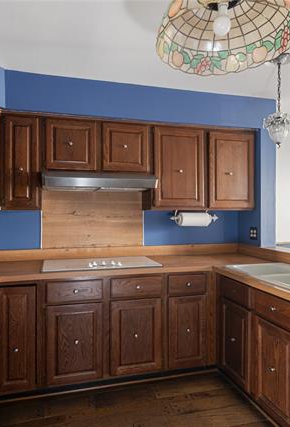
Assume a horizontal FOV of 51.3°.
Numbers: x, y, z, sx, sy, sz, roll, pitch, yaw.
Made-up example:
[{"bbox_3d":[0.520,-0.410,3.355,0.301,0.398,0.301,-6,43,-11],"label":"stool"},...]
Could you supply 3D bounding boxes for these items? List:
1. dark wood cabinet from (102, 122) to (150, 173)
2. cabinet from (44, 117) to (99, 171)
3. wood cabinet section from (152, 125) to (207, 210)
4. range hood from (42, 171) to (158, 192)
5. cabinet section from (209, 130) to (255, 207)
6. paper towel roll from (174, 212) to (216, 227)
[{"bbox_3d":[-0.205,-0.557,2.751,0.435,0.440,0.342,0,0,-15],"label":"dark wood cabinet"},{"bbox_3d":[-0.641,-0.557,2.634,0.435,0.440,0.342,0,0,-15],"label":"cabinet"},{"bbox_3d":[0.273,-0.407,2.868,0.511,0.755,0.330,0,0,-16],"label":"wood cabinet section"},{"bbox_3d":[-0.406,-0.269,2.636,0.910,0.135,0.459,0,0,-15],"label":"range hood"},{"bbox_3d":[0.779,-0.408,3.012,0.488,0.755,0.330,0,0,-16],"label":"cabinet section"},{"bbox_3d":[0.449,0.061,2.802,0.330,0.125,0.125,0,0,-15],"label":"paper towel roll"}]

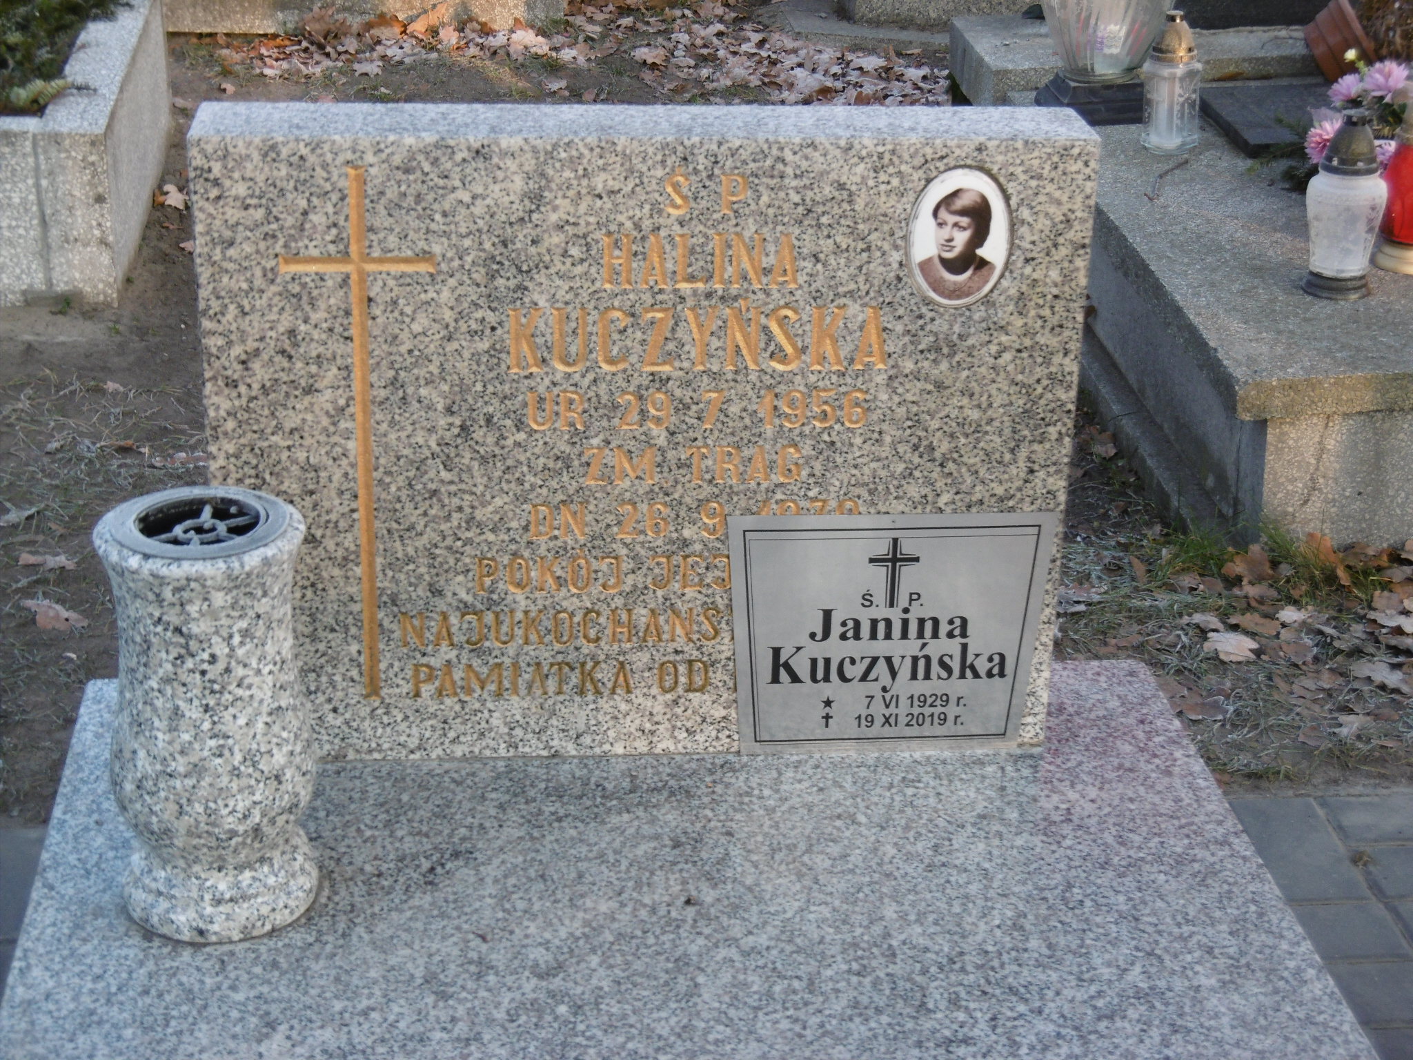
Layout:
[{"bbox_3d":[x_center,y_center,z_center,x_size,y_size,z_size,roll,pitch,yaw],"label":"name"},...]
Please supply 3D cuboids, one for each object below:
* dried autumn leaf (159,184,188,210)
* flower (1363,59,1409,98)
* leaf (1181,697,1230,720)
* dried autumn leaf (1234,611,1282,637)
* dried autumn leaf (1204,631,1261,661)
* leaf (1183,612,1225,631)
[{"bbox_3d":[-0.847,-0.529,4.413,0.050,0.030,0.065,-2,22,-11],"label":"dried autumn leaf"},{"bbox_3d":[0.999,-0.664,4.080,0.060,0.050,0.056,-1,22,-5],"label":"flower"},{"bbox_3d":[0.494,0.177,2.735,0.048,0.016,0.040,-4,22,-14],"label":"leaf"},{"bbox_3d":[0.595,0.101,3.000,0.051,0.014,0.040,-1,22,-5],"label":"dried autumn leaf"},{"bbox_3d":[0.544,0.121,2.873,0.058,0.016,0.056,8,22,16],"label":"dried autumn leaf"},{"bbox_3d":[0.538,0.099,3.002,0.045,0.012,0.026,-1,22,-5],"label":"leaf"}]

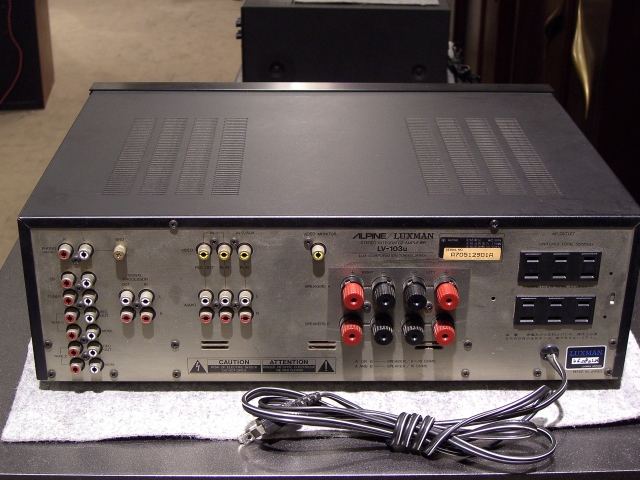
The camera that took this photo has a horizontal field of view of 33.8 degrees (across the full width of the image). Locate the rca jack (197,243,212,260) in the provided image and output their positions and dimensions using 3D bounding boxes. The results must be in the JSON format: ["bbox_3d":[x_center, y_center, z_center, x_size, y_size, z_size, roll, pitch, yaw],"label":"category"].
[{"bbox_3d":[-0.081,0.009,0.732,0.010,0.010,0.009,0,25,-1],"label":"rca jack"}]

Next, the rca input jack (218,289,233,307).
[{"bbox_3d":[-0.067,0.042,0.748,0.010,0.010,0.009,0,25,-1],"label":"rca input jack"}]

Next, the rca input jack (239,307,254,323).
[{"bbox_3d":[-0.053,0.054,0.759,0.010,0.010,0.009,0,25,-2],"label":"rca input jack"}]

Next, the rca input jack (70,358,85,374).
[{"bbox_3d":[-0.177,0.092,0.764,0.009,0.009,0.009,0,25,-2],"label":"rca input jack"}]

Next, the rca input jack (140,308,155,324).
[{"bbox_3d":[-0.123,0.054,0.749,0.009,0.009,0.009,0,25,-2],"label":"rca input jack"}]

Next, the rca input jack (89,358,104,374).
[{"bbox_3d":[-0.164,0.093,0.773,0.010,0.010,0.009,0,25,-2],"label":"rca input jack"}]

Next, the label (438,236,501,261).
[{"bbox_3d":[0.106,0.006,0.738,0.044,0.018,0.001,0,25,-2],"label":"label"}]

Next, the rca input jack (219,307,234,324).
[{"bbox_3d":[-0.067,0.054,0.758,0.010,0.010,0.009,0,25,-2],"label":"rca input jack"}]

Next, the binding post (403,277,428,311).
[{"bbox_3d":[0.068,0.039,0.741,0.016,0.016,0.022,0,25,-1],"label":"binding post"}]

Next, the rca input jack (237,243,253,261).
[{"bbox_3d":[-0.052,0.009,0.738,0.010,0.010,0.009,0,25,-2],"label":"rca input jack"}]

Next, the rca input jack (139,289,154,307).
[{"bbox_3d":[-0.122,0.041,0.743,0.009,0.009,0.009,0,25,-2],"label":"rca input jack"}]

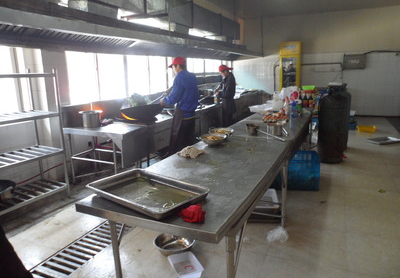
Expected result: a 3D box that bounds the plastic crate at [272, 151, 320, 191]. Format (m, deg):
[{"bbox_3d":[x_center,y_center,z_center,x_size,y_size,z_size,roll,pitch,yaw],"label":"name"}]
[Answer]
[{"bbox_3d":[1.239,0.413,3.995,0.610,0.380,0.460,1,13,13],"label":"plastic crate"}]

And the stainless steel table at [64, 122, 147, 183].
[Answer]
[{"bbox_3d":[-1.290,0.235,4.194,1.052,0.786,0.531,4,14,25],"label":"stainless steel table"}]

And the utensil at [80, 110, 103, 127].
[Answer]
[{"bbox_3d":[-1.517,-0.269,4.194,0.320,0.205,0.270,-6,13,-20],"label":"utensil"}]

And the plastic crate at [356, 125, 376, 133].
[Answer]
[{"bbox_3d":[3.918,-0.225,7.088,0.430,0.120,0.310,2,13,15],"label":"plastic crate"}]

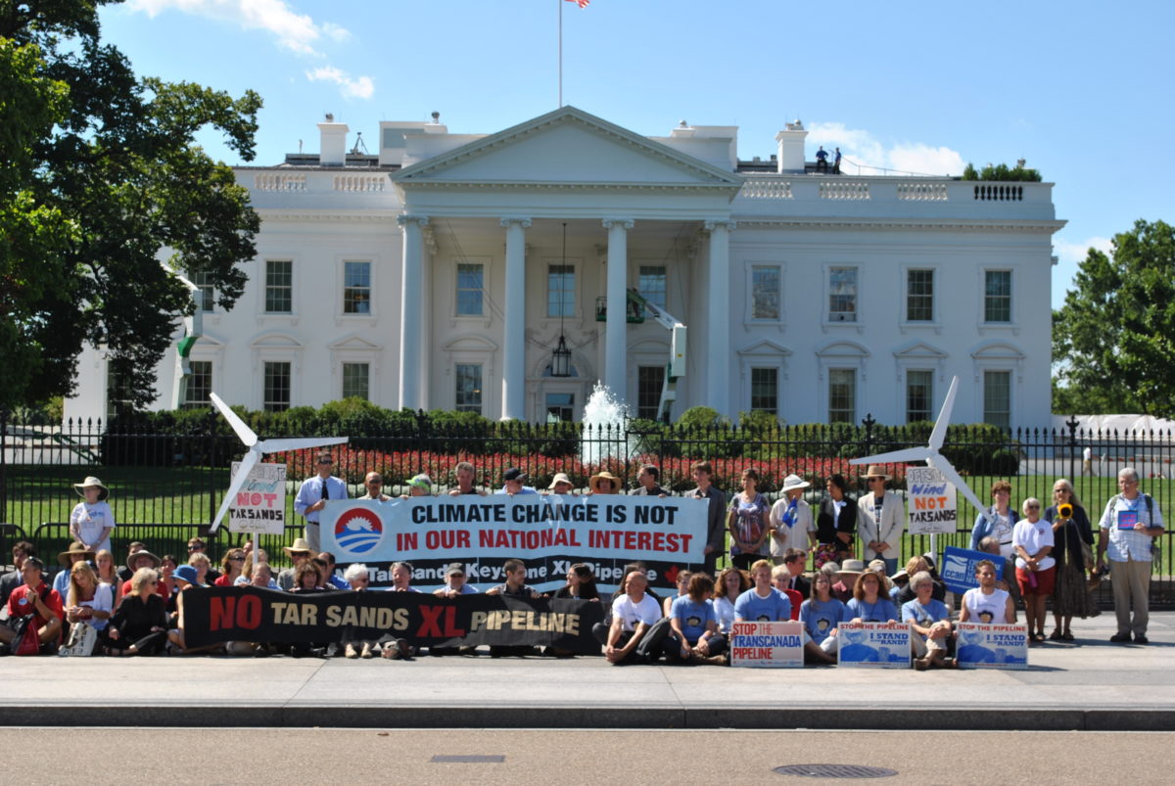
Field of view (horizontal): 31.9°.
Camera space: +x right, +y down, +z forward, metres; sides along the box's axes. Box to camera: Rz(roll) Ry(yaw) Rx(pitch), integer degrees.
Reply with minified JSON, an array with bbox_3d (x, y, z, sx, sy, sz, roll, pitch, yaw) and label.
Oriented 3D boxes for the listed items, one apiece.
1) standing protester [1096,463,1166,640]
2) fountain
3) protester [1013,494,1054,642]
[{"bbox_3d":[5.689,1.690,21.528,0.700,1.800,0.420,0,-2,14],"label":"standing protester"},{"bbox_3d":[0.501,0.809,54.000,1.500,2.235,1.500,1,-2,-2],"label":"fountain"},{"bbox_3d":[4.538,1.802,20.939,0.430,1.461,0.330,1,-3,-3],"label":"protester"}]

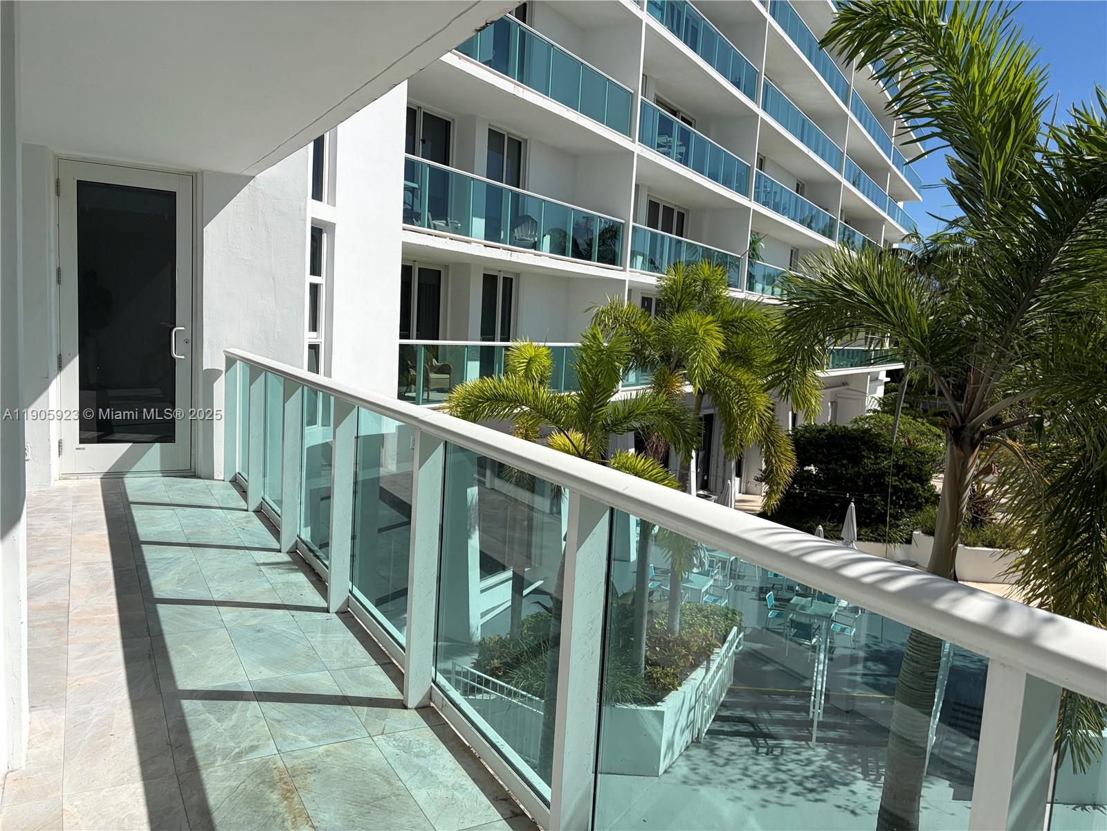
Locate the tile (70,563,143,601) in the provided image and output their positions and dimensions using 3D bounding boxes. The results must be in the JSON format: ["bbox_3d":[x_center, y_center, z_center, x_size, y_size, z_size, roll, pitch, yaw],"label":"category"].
[{"bbox_3d":[-2.314,0.855,4.292,0.306,0.010,0.592,0,7,-30],"label":"tile"}]

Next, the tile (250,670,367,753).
[{"bbox_3d":[-0.903,1.078,3.052,0.305,0.014,0.602,0,7,-30],"label":"tile"}]

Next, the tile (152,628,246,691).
[{"bbox_3d":[-1.460,1.000,3.413,0.309,0.010,0.604,0,7,-30],"label":"tile"}]

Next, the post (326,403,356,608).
[{"bbox_3d":[-1.022,0.427,4.048,0.110,1.050,0.048,0,7,-30],"label":"post"}]

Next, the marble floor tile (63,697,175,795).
[{"bbox_3d":[-1.436,1.072,2.742,0.306,0.010,0.594,0,7,-30],"label":"marble floor tile"}]

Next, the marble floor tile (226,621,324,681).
[{"bbox_3d":[-1.193,1.000,3.565,0.302,0.010,0.604,0,7,-30],"label":"marble floor tile"}]

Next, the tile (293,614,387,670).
[{"bbox_3d":[-0.945,1.004,3.715,0.278,0.014,0.602,0,7,-30],"label":"tile"}]

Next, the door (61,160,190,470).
[{"bbox_3d":[-3.438,-0.748,6.721,0.938,2.436,0.050,0,7,-30],"label":"door"}]

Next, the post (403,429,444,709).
[{"bbox_3d":[-0.483,0.561,3.078,0.089,1.049,0.058,0,7,-30],"label":"post"}]

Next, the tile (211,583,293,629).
[{"bbox_3d":[-1.487,0.928,4.083,0.302,0.010,0.592,0,7,-30],"label":"tile"}]

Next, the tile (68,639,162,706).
[{"bbox_3d":[-1.732,1.000,3.267,0.307,0.014,0.602,0,7,-30],"label":"tile"}]

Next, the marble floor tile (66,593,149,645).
[{"bbox_3d":[-2.027,0.926,3.786,0.307,0.014,0.602,0,7,-30],"label":"marble floor tile"}]

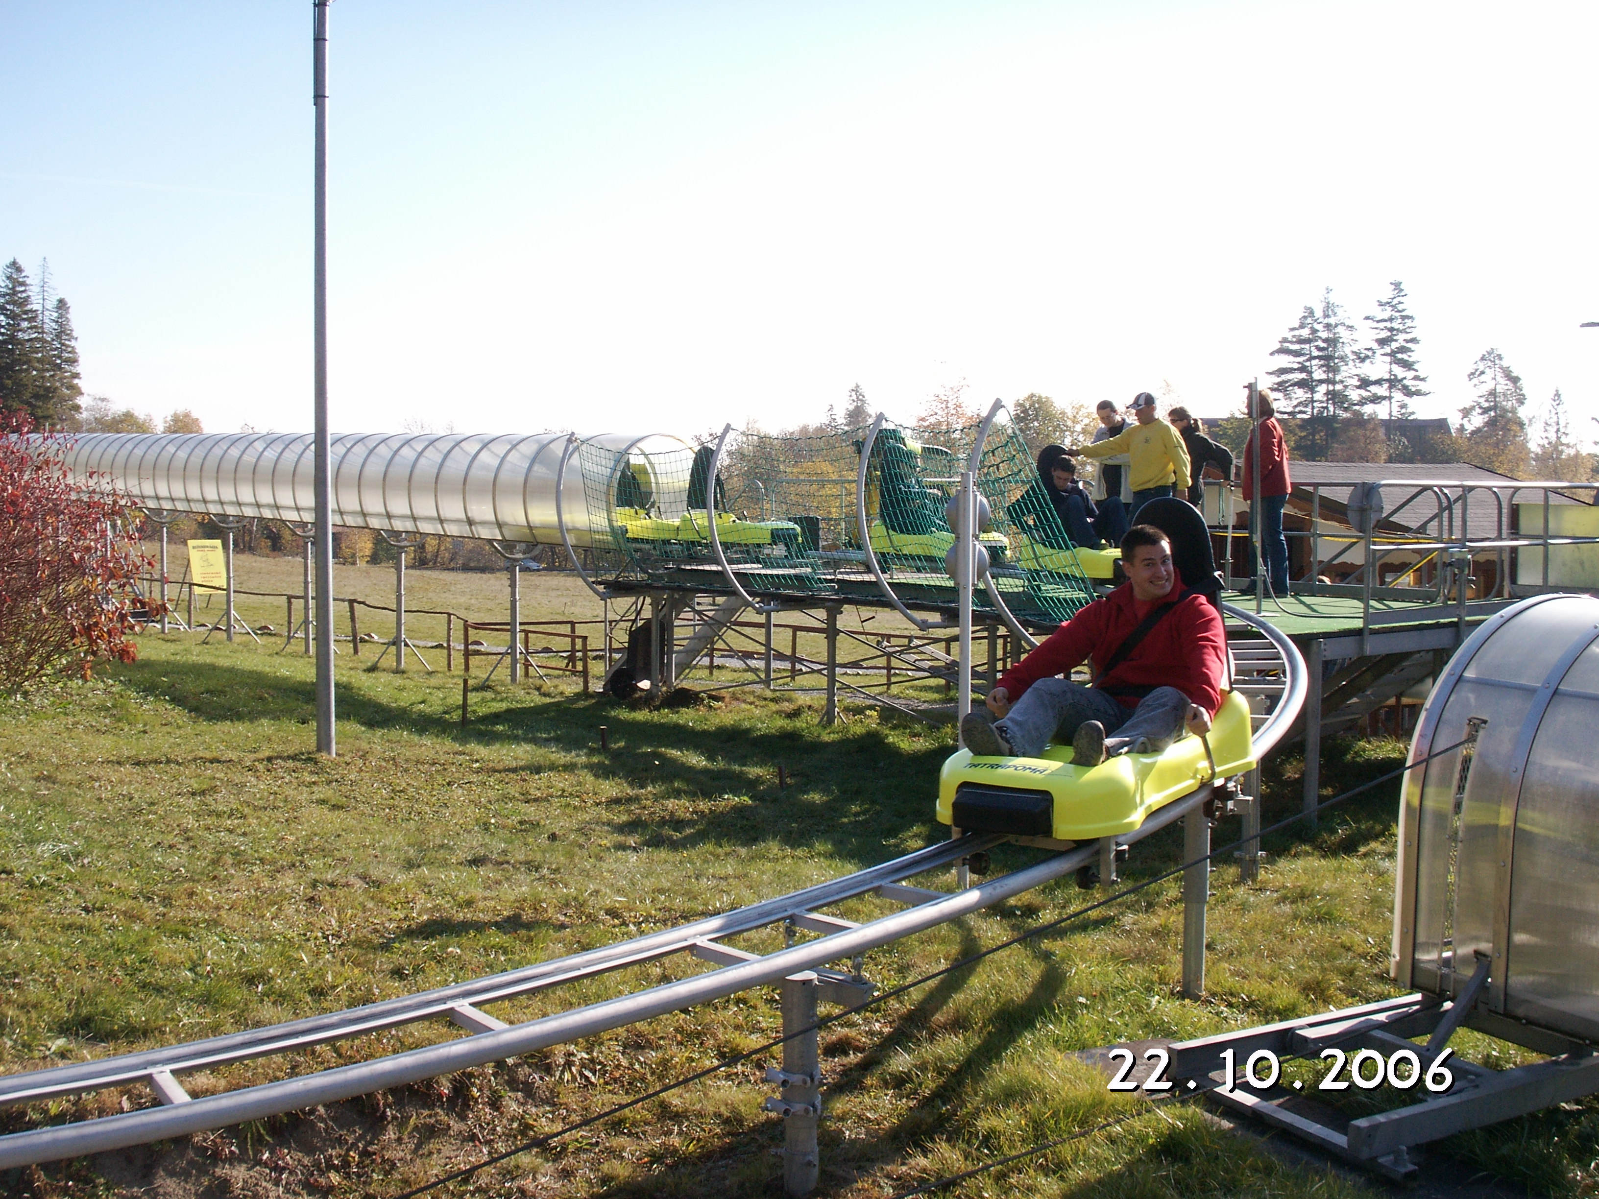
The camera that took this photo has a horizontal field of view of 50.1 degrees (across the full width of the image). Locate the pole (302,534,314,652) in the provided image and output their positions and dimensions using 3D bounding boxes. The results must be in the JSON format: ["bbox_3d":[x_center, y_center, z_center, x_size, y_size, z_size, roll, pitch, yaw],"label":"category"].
[{"bbox_3d":[-6.471,-0.058,22.500,0.120,1.600,0.120,-2,4,-39],"label":"pole"}]

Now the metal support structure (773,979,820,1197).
[{"bbox_3d":[-0.003,1.130,3.970,0.100,0.515,0.095,0,3,0],"label":"metal support structure"}]

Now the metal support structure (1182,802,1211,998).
[{"bbox_3d":[1.250,0.948,5.380,0.083,0.615,0.083,1,3,13],"label":"metal support structure"}]

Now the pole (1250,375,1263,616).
[{"bbox_3d":[3.134,-0.706,11.700,0.070,1.620,0.060,2,3,23],"label":"pole"}]

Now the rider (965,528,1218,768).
[{"bbox_3d":[1.015,0.152,5.680,0.800,0.800,1.000,4,5,40],"label":"rider"}]

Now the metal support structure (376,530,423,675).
[{"bbox_3d":[-4.733,0.037,20.300,0.660,1.670,0.200,-2,4,-39],"label":"metal support structure"}]

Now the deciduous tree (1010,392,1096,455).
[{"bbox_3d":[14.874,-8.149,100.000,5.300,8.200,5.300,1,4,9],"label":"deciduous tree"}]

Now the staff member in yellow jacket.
[{"bbox_3d":[2.619,-0.820,13.600,0.620,1.680,0.750,4,5,41],"label":"staff member in yellow jacket"}]

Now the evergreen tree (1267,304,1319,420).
[{"bbox_3d":[31.043,-11.473,105.000,4.800,13.500,4.800,1,4,17],"label":"evergreen tree"}]

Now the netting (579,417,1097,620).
[{"bbox_3d":[-0.200,-0.710,13.850,0.600,1.420,6.800,-2,4,-33],"label":"netting"}]

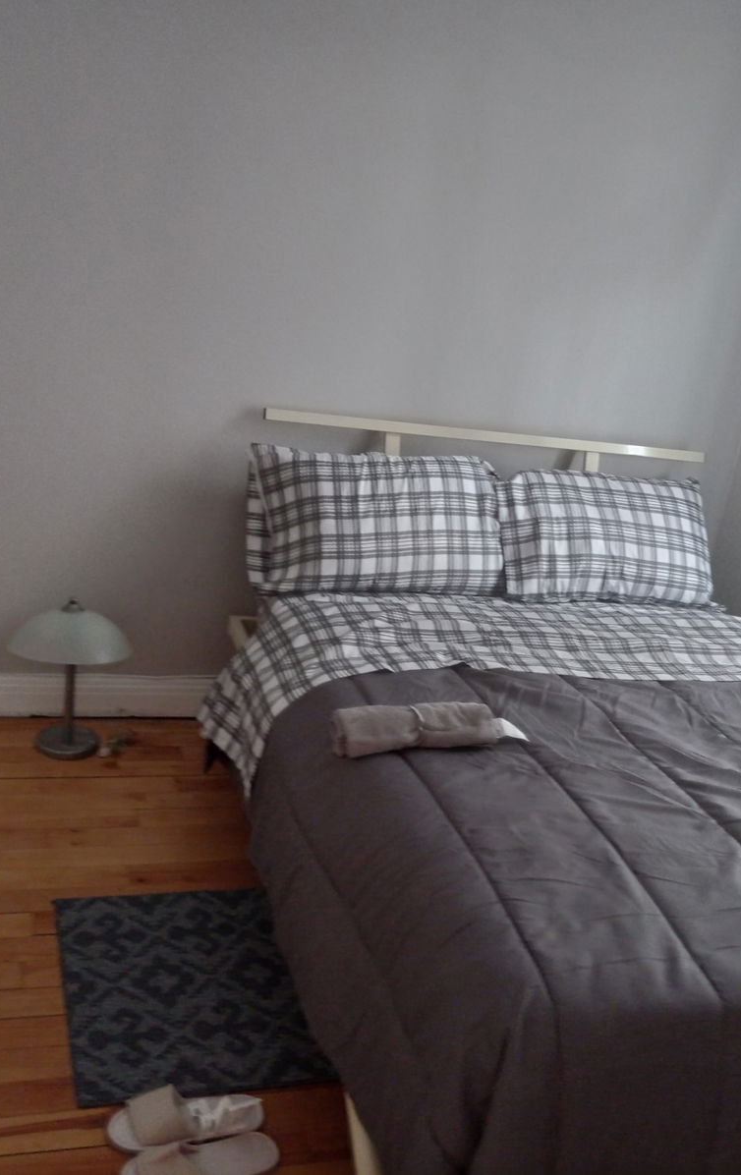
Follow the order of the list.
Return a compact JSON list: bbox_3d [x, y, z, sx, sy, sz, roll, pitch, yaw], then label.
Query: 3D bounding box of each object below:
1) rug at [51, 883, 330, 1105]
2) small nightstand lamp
[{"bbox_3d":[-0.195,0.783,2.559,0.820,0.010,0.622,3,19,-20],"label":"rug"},{"bbox_3d":[-0.783,0.223,3.306,0.315,0.416,0.315,3,19,-20],"label":"small nightstand lamp"}]

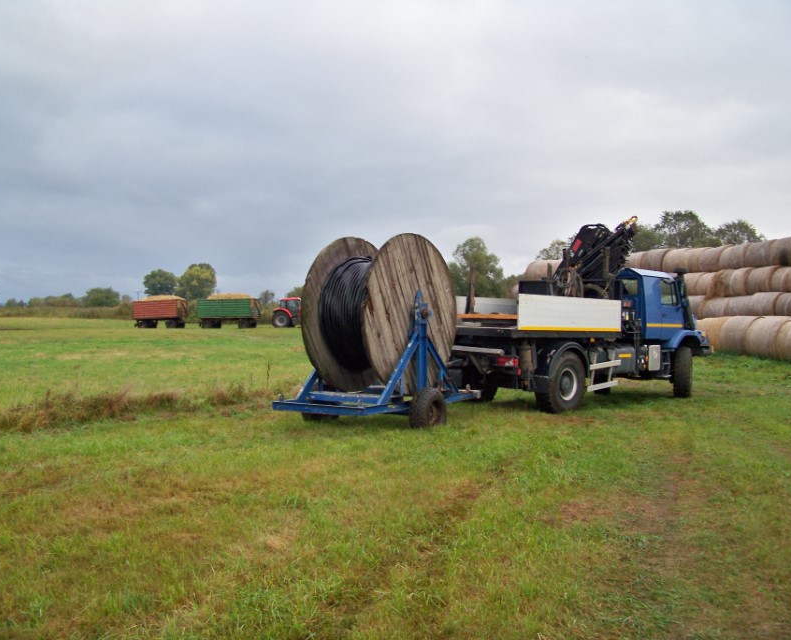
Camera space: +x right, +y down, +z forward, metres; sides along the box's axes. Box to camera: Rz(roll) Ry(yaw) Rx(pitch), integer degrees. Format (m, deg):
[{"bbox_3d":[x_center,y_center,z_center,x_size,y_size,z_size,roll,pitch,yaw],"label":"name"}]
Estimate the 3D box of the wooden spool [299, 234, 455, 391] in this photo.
[{"bbox_3d":[-0.208,-0.097,13.400,1.240,2.600,2.600,1,0,37],"label":"wooden spool"}]

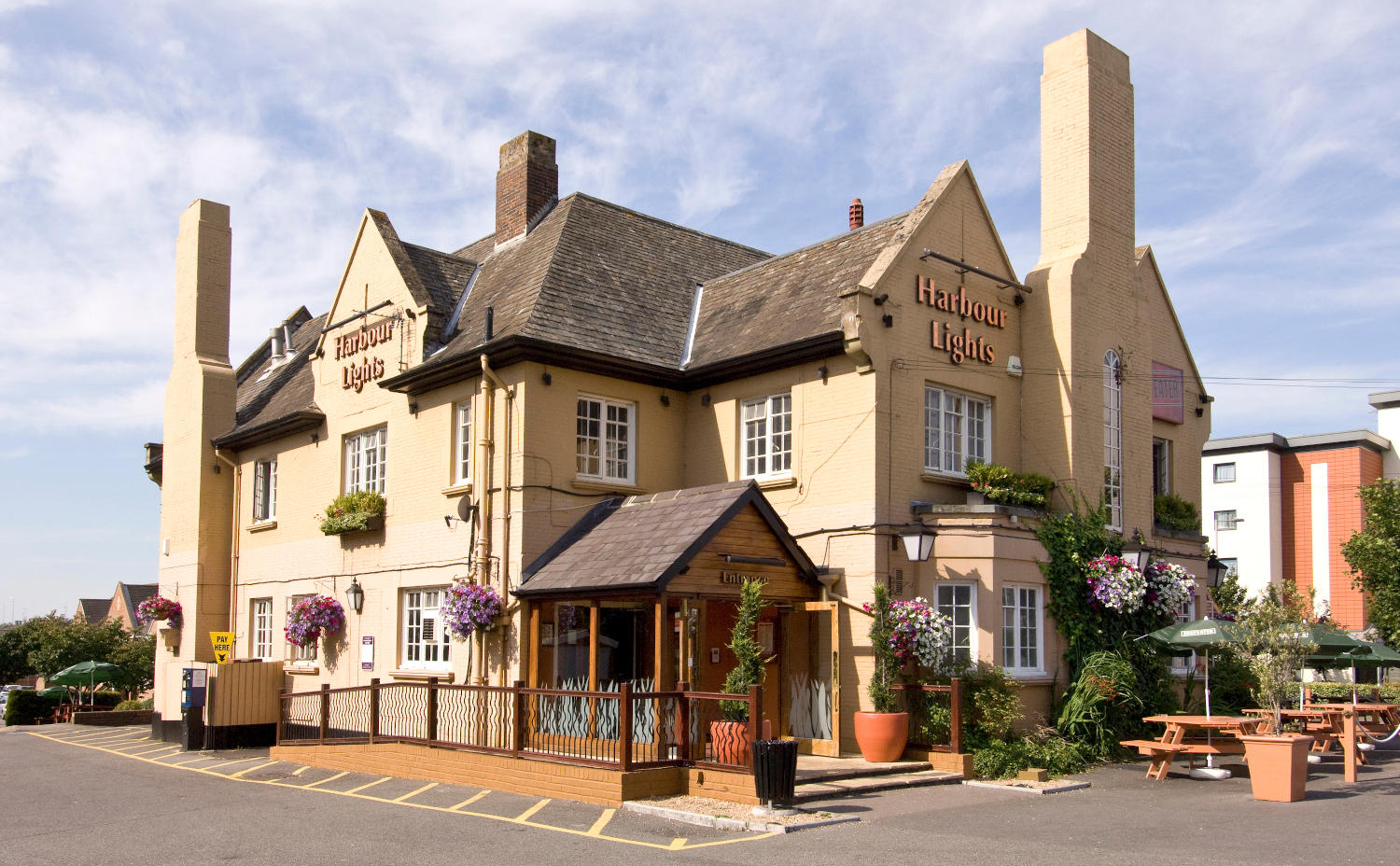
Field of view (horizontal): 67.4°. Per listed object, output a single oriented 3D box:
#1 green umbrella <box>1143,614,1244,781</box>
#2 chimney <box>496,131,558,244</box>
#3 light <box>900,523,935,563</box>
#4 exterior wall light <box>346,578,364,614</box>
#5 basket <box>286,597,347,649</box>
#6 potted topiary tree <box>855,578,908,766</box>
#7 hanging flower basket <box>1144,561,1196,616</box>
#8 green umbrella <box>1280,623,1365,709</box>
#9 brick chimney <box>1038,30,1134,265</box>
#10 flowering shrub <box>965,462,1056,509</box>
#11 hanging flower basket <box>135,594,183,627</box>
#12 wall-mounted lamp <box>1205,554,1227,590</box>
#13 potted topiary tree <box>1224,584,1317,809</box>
[{"bbox_3d":[7.061,3.703,14.700,1.800,2.220,1.800,8,-11,-44],"label":"green umbrella"},{"bbox_3d":[-3.247,-4.587,19.700,0.660,1.950,0.950,7,-9,-41],"label":"chimney"},{"bbox_3d":[2.926,1.481,14.100,0.370,0.550,0.380,7,-9,-42],"label":"light"},{"bbox_3d":[-5.783,2.735,17.600,0.380,0.600,0.300,8,-11,-42],"label":"exterior wall light"},{"bbox_3d":[-6.830,3.327,18.600,0.880,0.920,0.980,7,-9,-41],"label":"basket"},{"bbox_3d":[2.397,3.145,13.800,0.720,2.300,0.720,0,-8,0],"label":"potted topiary tree"},{"bbox_3d":[8.285,2.733,18.500,0.920,0.980,0.880,7,-9,-42],"label":"hanging flower basket"},{"bbox_3d":[9.797,4.176,17.000,1.850,2.220,1.850,8,-11,-44],"label":"green umbrella"},{"bbox_3d":[5.990,-4.388,16.300,1.250,3.300,0.780,7,-9,-42],"label":"brick chimney"},{"bbox_3d":[4.613,0.781,15.600,1.550,0.620,0.620,8,-11,-44],"label":"flowering shrub"},{"bbox_3d":[-10.522,3.458,20.400,0.850,0.580,0.850,8,-11,-42],"label":"hanging flower basket"},{"bbox_3d":[9.285,2.464,18.900,0.470,0.660,0.500,8,-11,-44],"label":"wall-mounted lamp"},{"bbox_3d":[6.716,3.034,12.300,1.050,2.500,1.050,8,-11,-42],"label":"potted topiary tree"}]

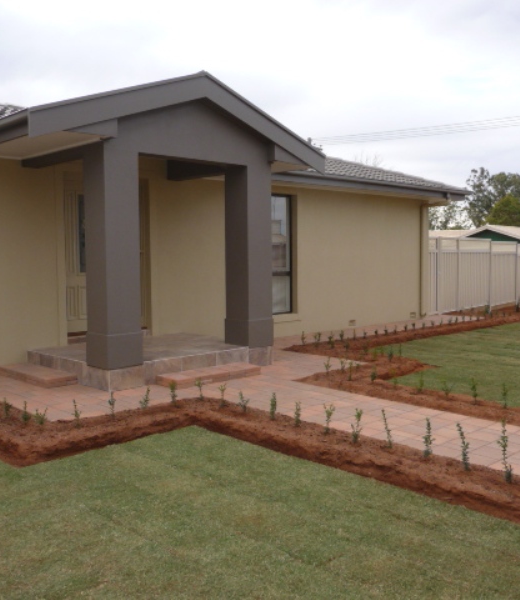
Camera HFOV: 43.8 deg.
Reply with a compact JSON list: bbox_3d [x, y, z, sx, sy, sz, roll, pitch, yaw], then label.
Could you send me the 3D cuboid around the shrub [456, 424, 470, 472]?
[{"bbox_3d":[1.306,0.933,4.127,0.089,0.301,0.089,-4,5,-44],"label":"shrub"}]

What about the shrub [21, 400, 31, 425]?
[{"bbox_3d":[-1.969,0.939,5.426,0.080,0.187,0.080,-4,5,-44],"label":"shrub"}]

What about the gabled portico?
[{"bbox_3d":[-1.338,-0.860,8.092,4.156,3.443,2.152,-4,5,-44],"label":"gabled portico"}]

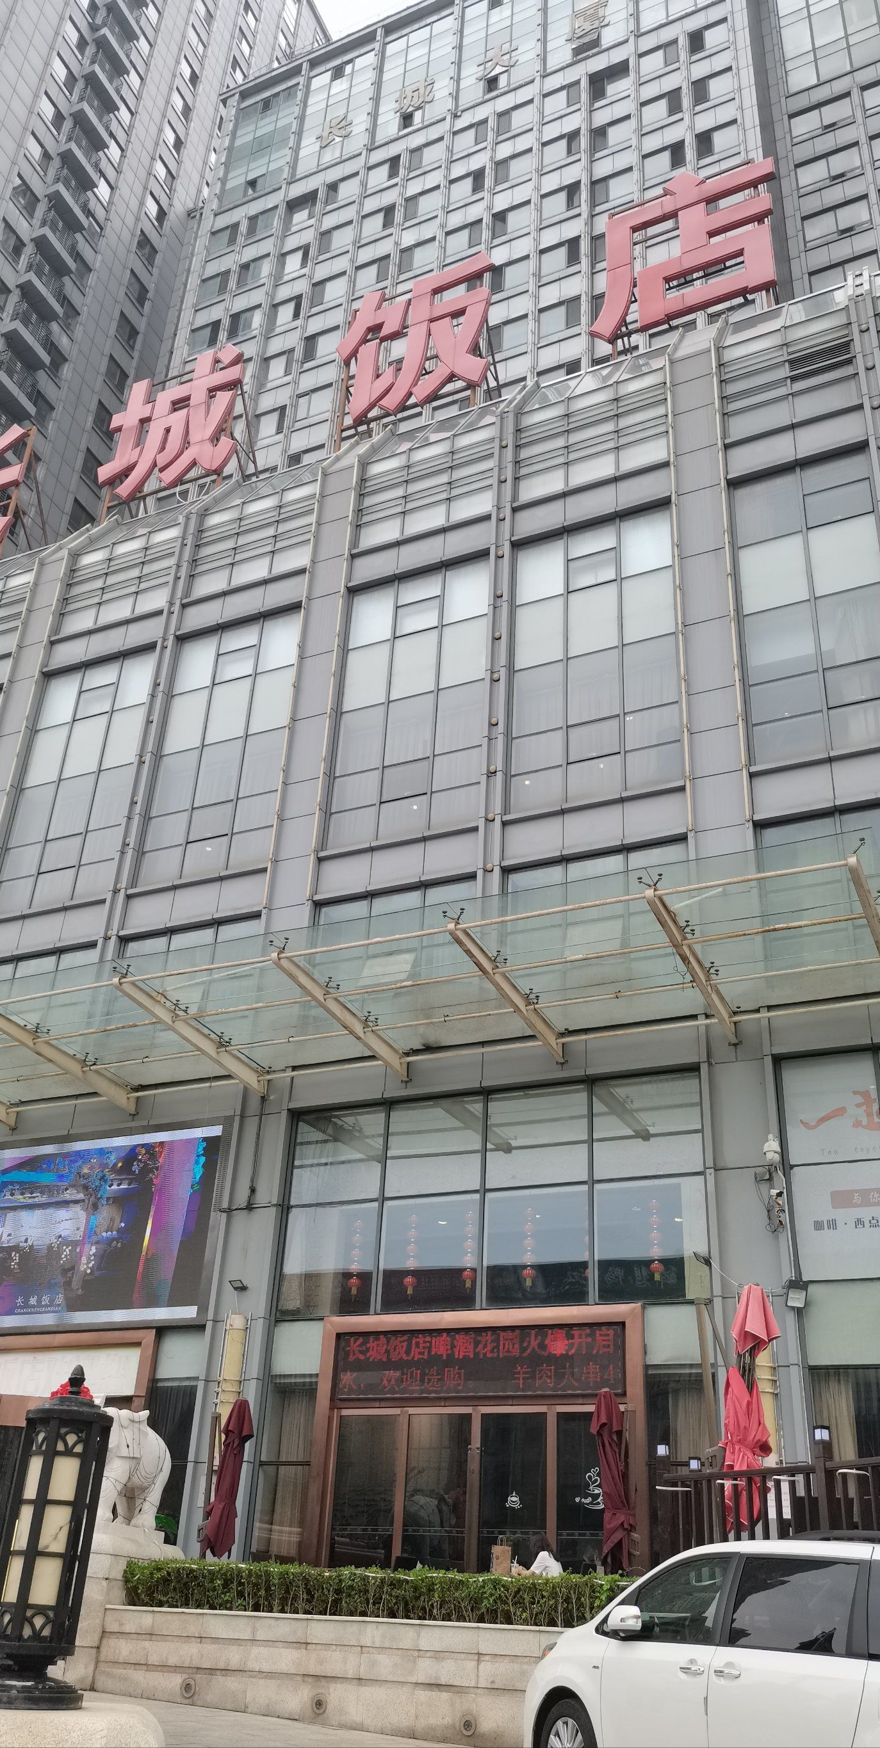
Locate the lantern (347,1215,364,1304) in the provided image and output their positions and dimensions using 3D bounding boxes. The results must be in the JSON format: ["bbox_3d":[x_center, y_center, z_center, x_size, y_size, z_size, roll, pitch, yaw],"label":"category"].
[{"bbox_3d":[-1.253,5.787,19.641,0.190,1.242,0.190,2,-30,1],"label":"lantern"}]

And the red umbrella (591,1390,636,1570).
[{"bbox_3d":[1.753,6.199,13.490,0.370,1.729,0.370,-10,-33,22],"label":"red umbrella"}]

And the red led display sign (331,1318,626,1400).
[{"bbox_3d":[0.455,6.522,17.545,4.199,0.899,0.150,-10,-33,22],"label":"red led display sign"}]

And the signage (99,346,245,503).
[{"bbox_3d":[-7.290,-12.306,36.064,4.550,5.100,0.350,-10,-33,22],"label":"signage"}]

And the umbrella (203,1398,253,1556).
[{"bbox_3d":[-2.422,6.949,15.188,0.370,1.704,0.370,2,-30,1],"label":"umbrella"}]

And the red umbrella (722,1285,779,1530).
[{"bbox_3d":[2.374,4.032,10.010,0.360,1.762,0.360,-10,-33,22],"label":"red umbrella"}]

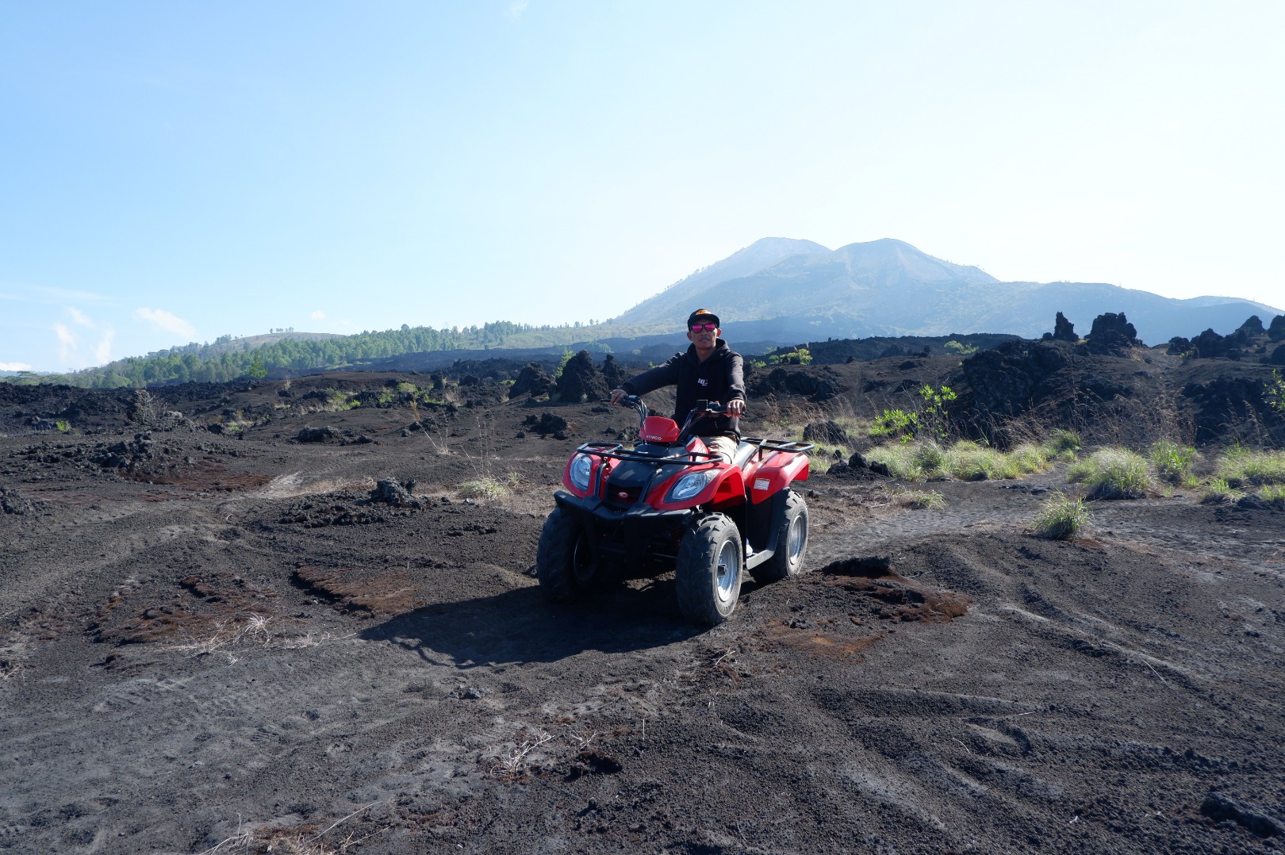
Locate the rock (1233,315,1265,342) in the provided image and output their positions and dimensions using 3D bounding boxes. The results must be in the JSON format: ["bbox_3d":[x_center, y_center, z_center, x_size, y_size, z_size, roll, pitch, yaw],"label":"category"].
[{"bbox_3d":[22.898,-3.736,31.000,1.190,1.040,1.010,2,4,36],"label":"rock"}]

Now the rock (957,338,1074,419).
[{"bbox_3d":[8.189,-1.046,18.000,2.200,1.700,1.700,2,3,24],"label":"rock"}]

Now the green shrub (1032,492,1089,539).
[{"bbox_3d":[3.515,0.739,6.900,0.440,0.380,0.420,2,3,27],"label":"green shrub"}]

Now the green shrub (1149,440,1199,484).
[{"bbox_3d":[6.275,0.409,9.700,0.550,0.490,0.500,2,3,33],"label":"green shrub"}]

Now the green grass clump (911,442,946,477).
[{"bbox_3d":[3.561,0.399,10.200,0.430,0.440,0.410,1,3,19],"label":"green grass clump"}]

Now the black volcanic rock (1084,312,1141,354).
[{"bbox_3d":[14.308,-2.875,25.000,1.600,1.250,1.300,2,3,30],"label":"black volcanic rock"}]

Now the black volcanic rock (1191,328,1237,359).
[{"bbox_3d":[17.744,-2.605,25.500,1.390,0.940,1.110,2,3,35],"label":"black volcanic rock"}]

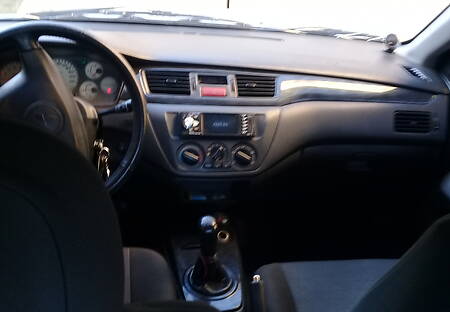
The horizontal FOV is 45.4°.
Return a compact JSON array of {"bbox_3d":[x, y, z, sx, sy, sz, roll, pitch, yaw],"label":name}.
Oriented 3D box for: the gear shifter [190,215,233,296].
[{"bbox_3d":[-0.021,0.201,1.142,0.095,0.167,0.098,0,24,-15],"label":"gear shifter"}]

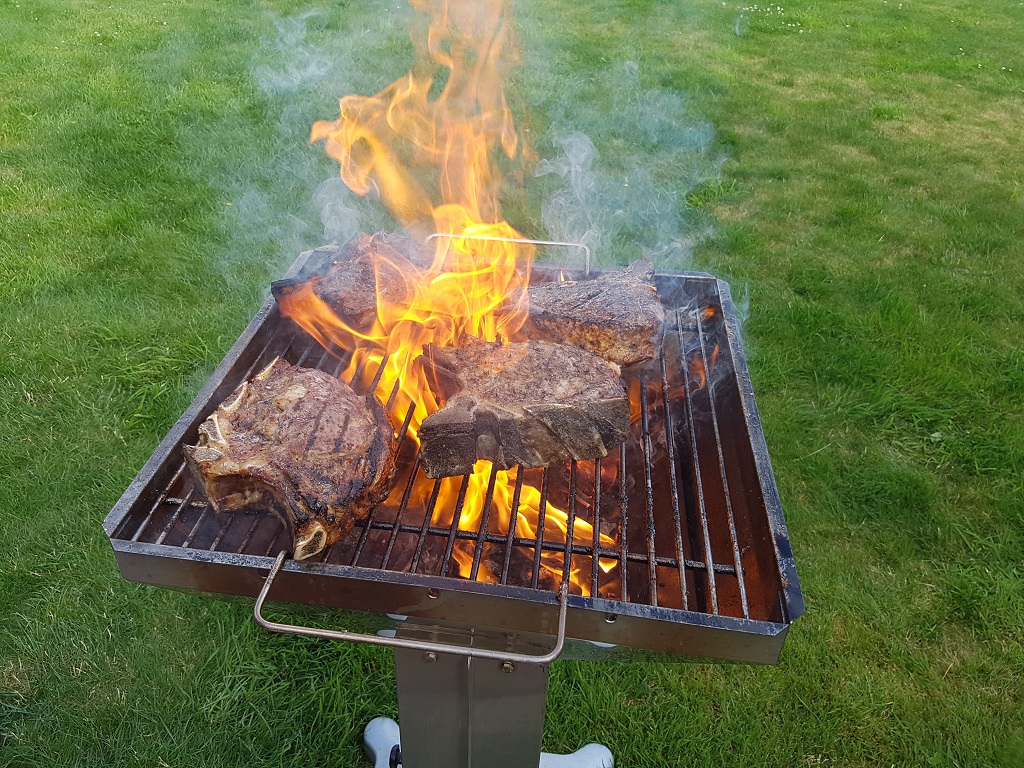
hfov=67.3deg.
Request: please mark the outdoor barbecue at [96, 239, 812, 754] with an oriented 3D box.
[{"bbox_3d":[-0.027,0.389,0.973,0.540,0.950,0.590,5,36,6],"label":"outdoor barbecue"}]

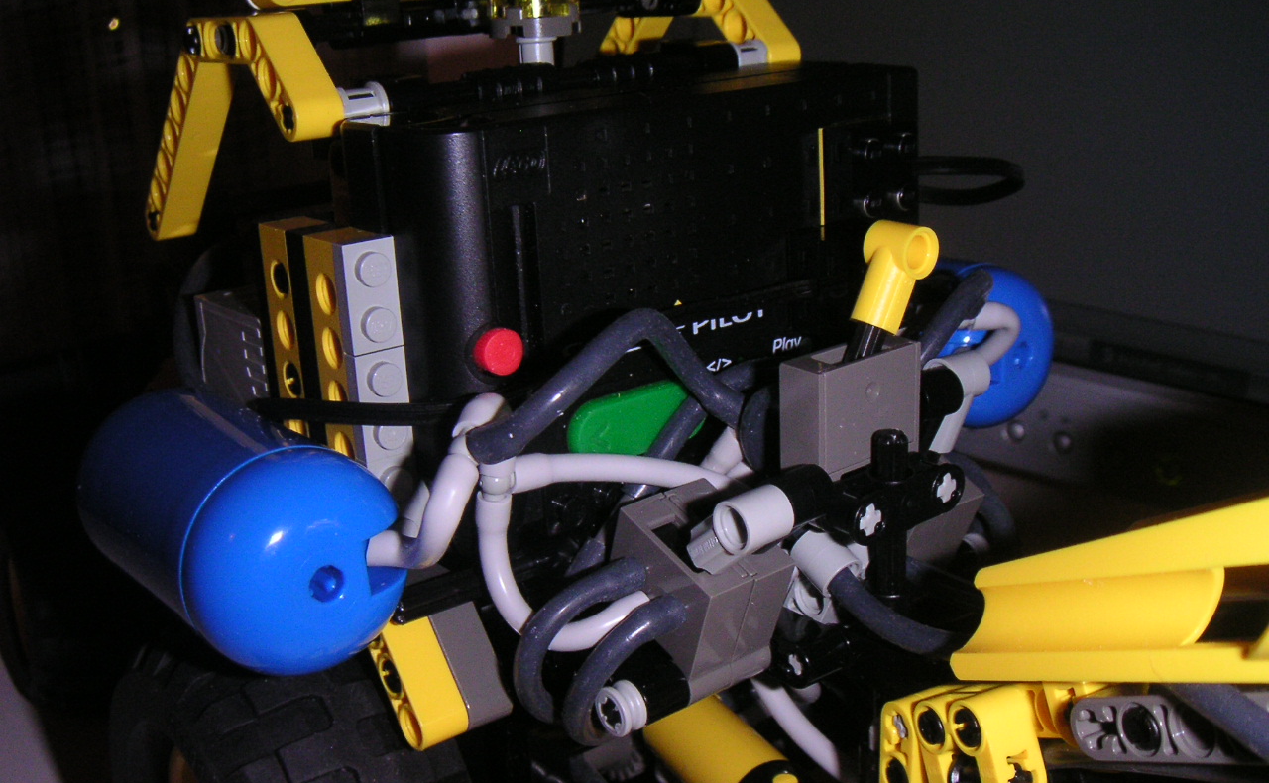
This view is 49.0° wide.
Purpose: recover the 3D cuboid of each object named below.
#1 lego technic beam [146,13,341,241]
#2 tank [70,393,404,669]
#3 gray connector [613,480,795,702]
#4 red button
[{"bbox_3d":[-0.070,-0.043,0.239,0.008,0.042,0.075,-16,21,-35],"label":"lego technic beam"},{"bbox_3d":[-0.060,0.019,0.207,0.031,0.031,0.063,-16,21,-35],"label":"tank"},{"bbox_3d":[0.009,0.030,0.209,0.016,0.023,0.024,-16,43,-35],"label":"gray connector"},{"bbox_3d":[-0.019,-0.006,0.193,0.006,0.006,0.003,-16,21,-35],"label":"red button"}]

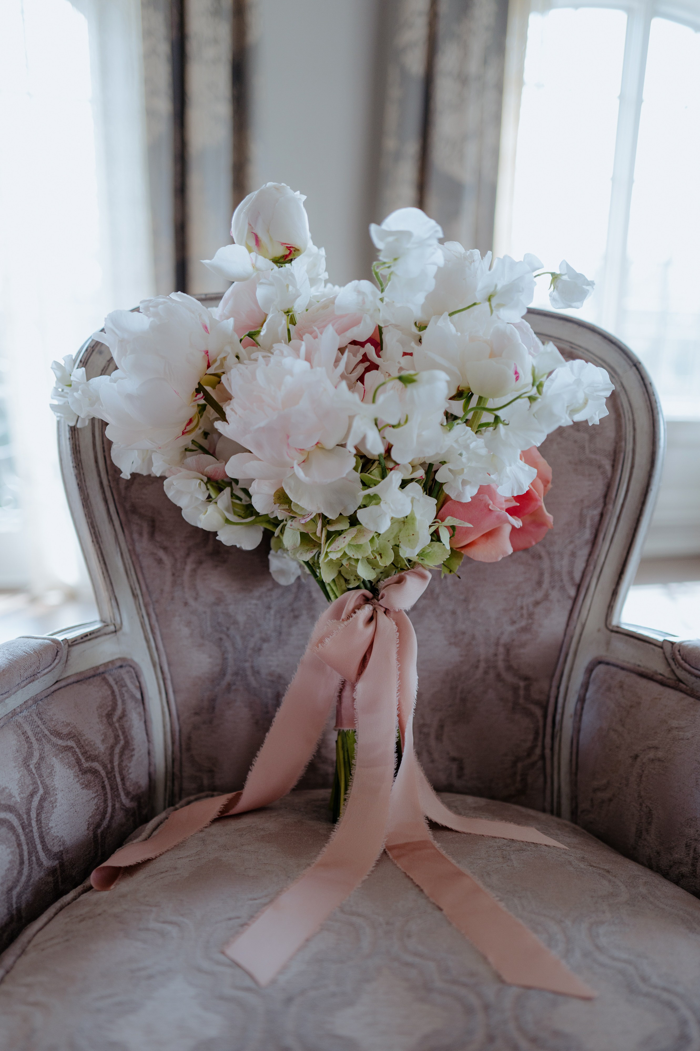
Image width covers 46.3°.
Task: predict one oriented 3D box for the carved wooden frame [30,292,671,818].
[{"bbox_3d":[0.011,0.041,0.818,0.635,0.550,0.130,1,4,-2],"label":"carved wooden frame"}]

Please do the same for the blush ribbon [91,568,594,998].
[{"bbox_3d":[-0.004,0.198,0.697,0.440,0.285,0.220,1,14,-2],"label":"blush ribbon"}]

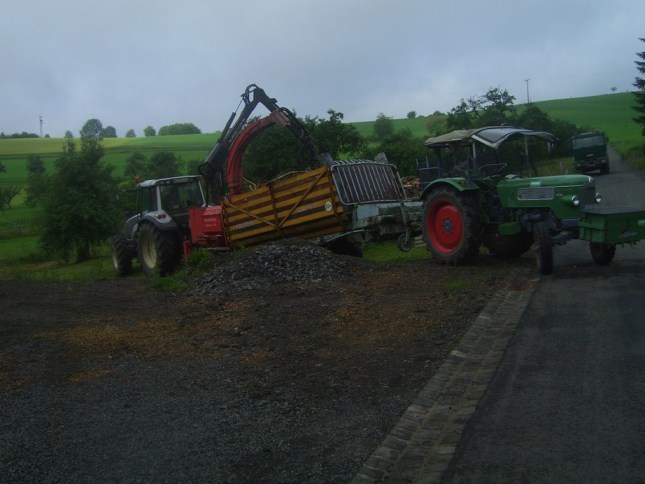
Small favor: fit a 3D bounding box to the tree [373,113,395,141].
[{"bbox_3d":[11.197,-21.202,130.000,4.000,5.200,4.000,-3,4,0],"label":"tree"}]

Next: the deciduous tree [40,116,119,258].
[{"bbox_3d":[-9.436,-2.000,27.500,3.200,5.600,3.200,-3,4,0],"label":"deciduous tree"}]

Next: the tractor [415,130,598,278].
[{"bbox_3d":[3.480,-0.810,12.550,1.750,2.450,3.500,-6,5,-31],"label":"tractor"}]

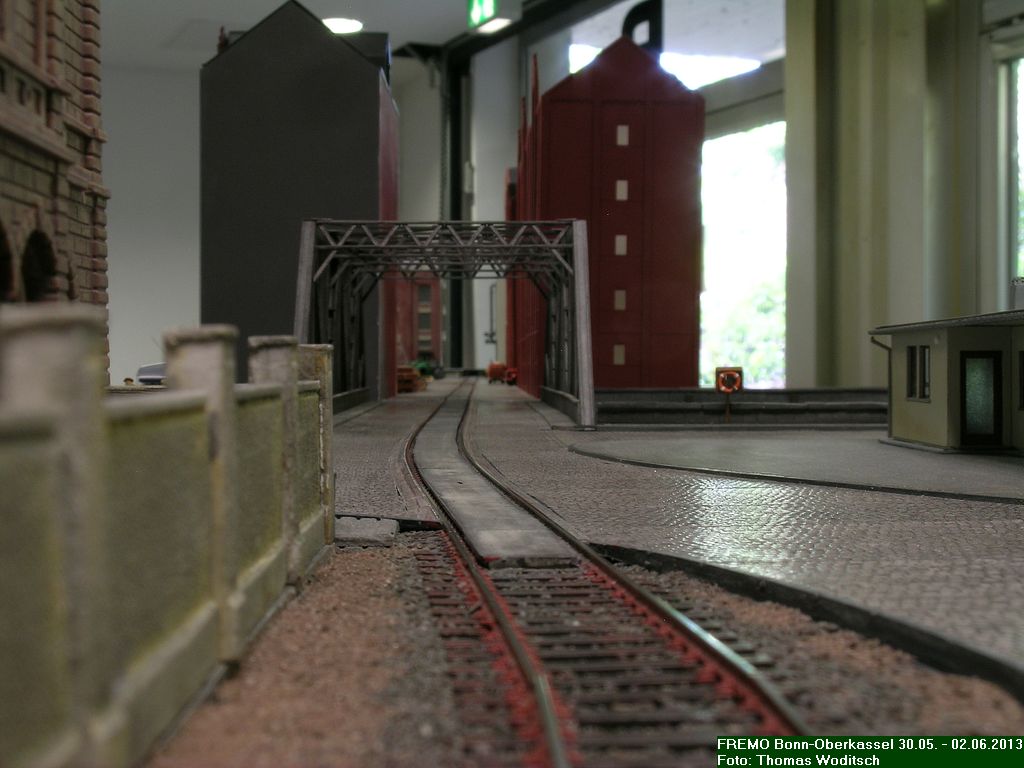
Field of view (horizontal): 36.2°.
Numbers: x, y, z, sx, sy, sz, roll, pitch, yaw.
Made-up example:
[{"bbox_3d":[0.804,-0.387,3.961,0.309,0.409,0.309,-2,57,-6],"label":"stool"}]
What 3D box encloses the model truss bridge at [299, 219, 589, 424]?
[{"bbox_3d":[-0.031,-0.028,0.775,0.121,0.087,0.330,0,1,-1],"label":"model truss bridge"}]

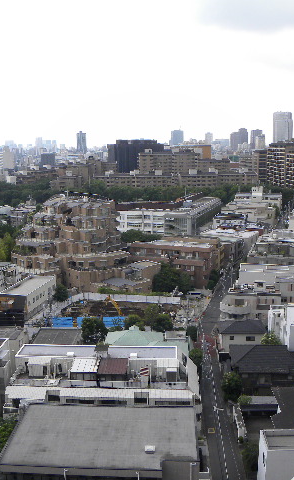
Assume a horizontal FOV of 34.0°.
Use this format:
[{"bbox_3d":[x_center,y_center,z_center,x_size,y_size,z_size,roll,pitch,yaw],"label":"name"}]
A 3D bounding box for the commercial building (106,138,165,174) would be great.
[{"bbox_3d":[-10.412,-73.810,467.504,48.000,46.500,28.000,-3,11,-15],"label":"commercial building"}]

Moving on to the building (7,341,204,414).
[{"bbox_3d":[-6.000,22.203,72.052,27.000,9.700,11.500,0,11,2],"label":"building"}]

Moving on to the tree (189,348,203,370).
[{"bbox_3d":[9.074,22.135,90.257,2.600,4.100,2.600,0,11,0],"label":"tree"}]

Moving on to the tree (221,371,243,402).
[{"bbox_3d":[13.728,23.458,77.363,3.100,4.700,3.100,0,10,0],"label":"tree"}]

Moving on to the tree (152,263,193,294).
[{"bbox_3d":[7.201,10.869,135.747,11.000,8.200,8.500,0,10,0],"label":"tree"}]

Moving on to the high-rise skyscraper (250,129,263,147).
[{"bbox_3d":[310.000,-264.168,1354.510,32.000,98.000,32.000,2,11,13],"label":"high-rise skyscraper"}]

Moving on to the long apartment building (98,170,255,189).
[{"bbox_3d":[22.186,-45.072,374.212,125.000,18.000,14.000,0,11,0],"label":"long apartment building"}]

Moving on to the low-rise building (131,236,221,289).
[{"bbox_3d":[8.900,6.264,151.988,24.500,11.700,19.000,4,12,19],"label":"low-rise building"}]

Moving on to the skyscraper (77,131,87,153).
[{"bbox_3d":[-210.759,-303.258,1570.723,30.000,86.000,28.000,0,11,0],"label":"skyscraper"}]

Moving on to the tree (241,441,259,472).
[{"bbox_3d":[13.512,28.108,62.674,2.300,2.900,2.500,1,11,4],"label":"tree"}]

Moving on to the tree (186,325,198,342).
[{"bbox_3d":[9.642,19.923,102.945,2.300,3.600,2.300,0,11,0],"label":"tree"}]

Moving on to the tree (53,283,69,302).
[{"bbox_3d":[-22.705,13.842,127.653,4.000,5.300,4.000,0,10,0],"label":"tree"}]

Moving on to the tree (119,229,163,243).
[{"bbox_3d":[-2.599,0.105,192.232,15.000,8.800,9.500,0,10,0],"label":"tree"}]

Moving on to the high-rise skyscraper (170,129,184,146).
[{"bbox_3d":[114.374,-370.584,1863.722,46.000,104.000,40.000,0,11,0],"label":"high-rise skyscraper"}]

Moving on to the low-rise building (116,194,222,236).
[{"bbox_3d":[12.128,-11.607,239.840,34.000,14.500,62.000,4,11,20],"label":"low-rise building"}]

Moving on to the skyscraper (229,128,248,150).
[{"bbox_3d":[277.512,-283.253,1453.282,46.000,105.500,36.000,3,11,15],"label":"skyscraper"}]

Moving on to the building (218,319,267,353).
[{"bbox_3d":[18.600,19.175,95.700,9.100,6.900,7.600,1,11,3],"label":"building"}]

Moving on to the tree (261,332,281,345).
[{"bbox_3d":[23.400,20.591,90.879,3.700,5.900,3.700,0,11,2],"label":"tree"}]

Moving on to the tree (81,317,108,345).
[{"bbox_3d":[-10.500,19.045,97.202,5.200,6.600,5.200,0,11,2],"label":"tree"}]

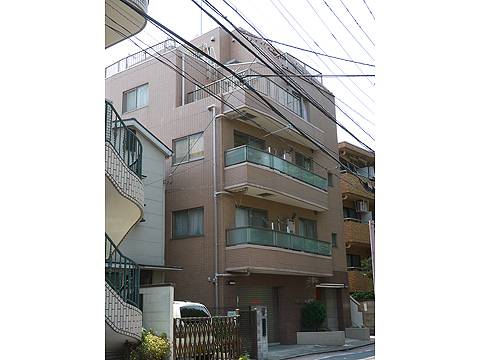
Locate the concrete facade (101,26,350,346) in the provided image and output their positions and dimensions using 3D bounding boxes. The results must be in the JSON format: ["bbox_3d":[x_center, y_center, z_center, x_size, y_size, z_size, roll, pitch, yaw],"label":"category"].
[{"bbox_3d":[-0.913,0.329,30.095,8.800,13.200,8.900,-9,-14,33],"label":"concrete facade"}]

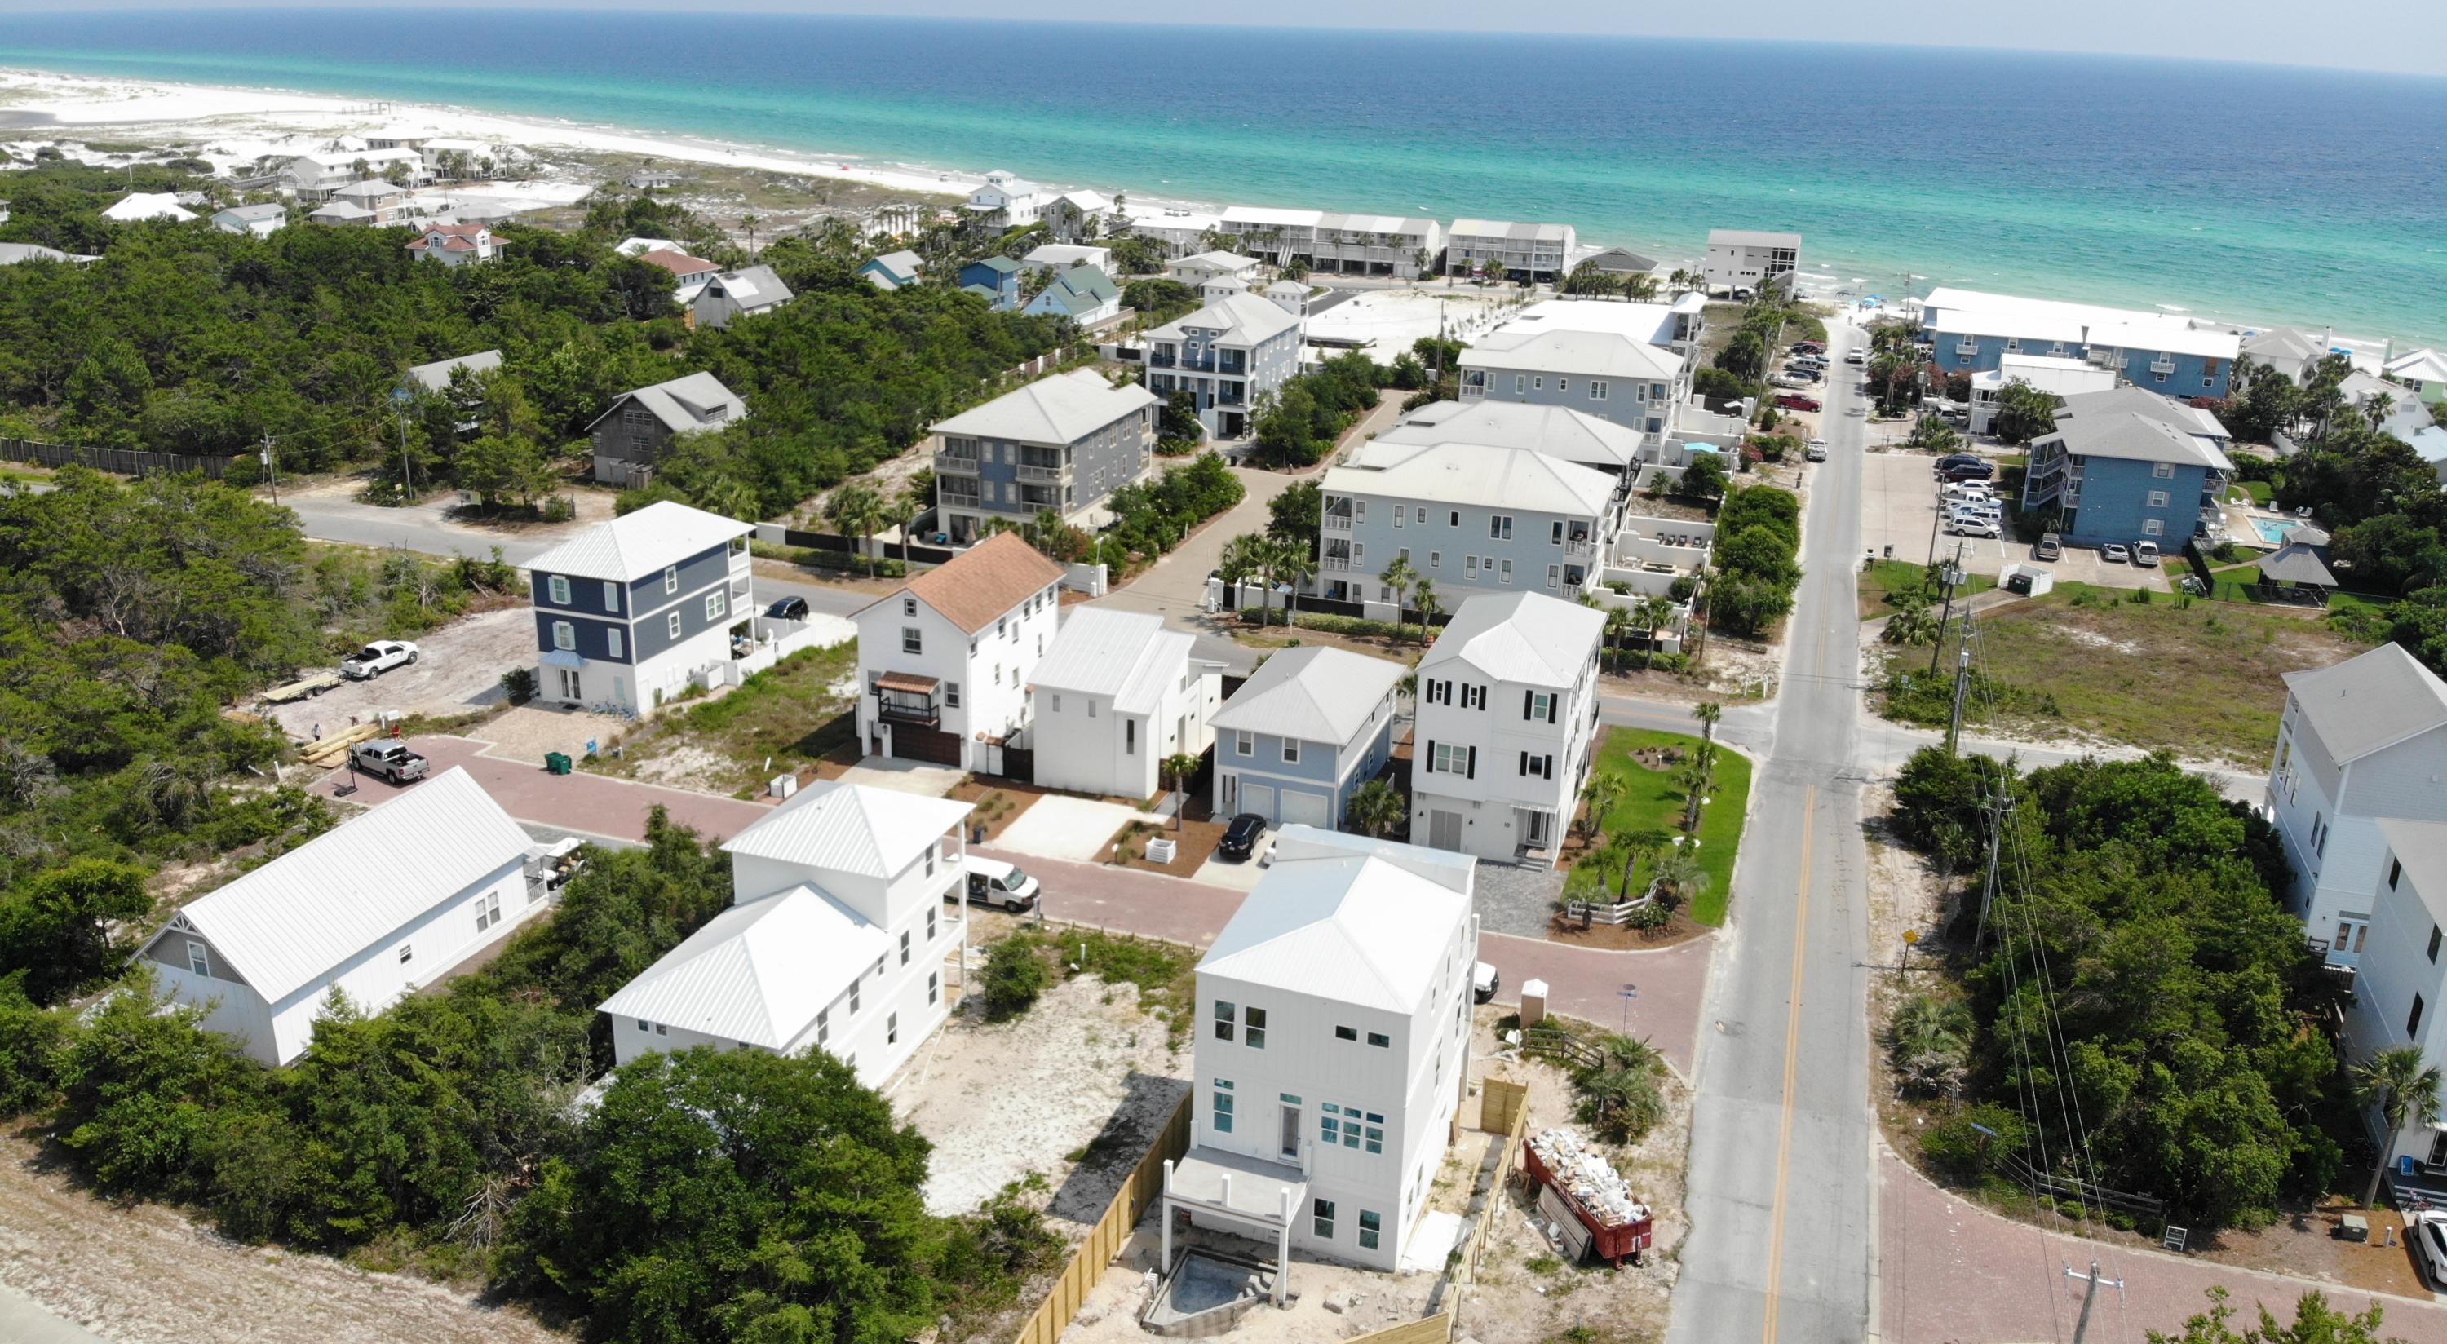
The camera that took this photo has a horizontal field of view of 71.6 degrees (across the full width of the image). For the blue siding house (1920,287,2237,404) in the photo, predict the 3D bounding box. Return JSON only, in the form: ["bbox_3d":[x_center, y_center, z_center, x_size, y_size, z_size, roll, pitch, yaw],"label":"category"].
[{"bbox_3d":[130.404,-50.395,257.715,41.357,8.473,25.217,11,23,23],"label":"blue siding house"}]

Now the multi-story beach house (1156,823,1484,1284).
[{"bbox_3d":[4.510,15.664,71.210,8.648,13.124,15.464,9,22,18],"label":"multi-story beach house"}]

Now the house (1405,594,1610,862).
[{"bbox_3d":[17.718,2.501,104.814,9.078,13.819,14.626,8,22,17],"label":"house"}]

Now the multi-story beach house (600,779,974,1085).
[{"bbox_3d":[-20.496,13.250,83.305,9.304,12.670,18.875,8,22,17],"label":"multi-story beach house"}]

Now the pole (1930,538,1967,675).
[{"bbox_3d":[58.291,-4.947,136.557,1.700,12.286,0.900,8,22,17],"label":"pole"}]

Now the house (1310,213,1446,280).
[{"bbox_3d":[31.944,-87.983,349.635,22.500,11.170,12.000,8,22,17],"label":"house"}]

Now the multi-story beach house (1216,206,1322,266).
[{"bbox_3d":[10.966,-86.893,339.207,18.822,10.784,14.956,9,22,18],"label":"multi-story beach house"}]

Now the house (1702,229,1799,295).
[{"bbox_3d":[97.357,-75.107,313.325,16.000,11.630,12.500,8,22,16],"label":"house"}]

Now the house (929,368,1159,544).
[{"bbox_3d":[-16.832,-21.415,164.614,13.531,13.633,21.976,9,22,18],"label":"house"}]

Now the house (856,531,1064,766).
[{"bbox_3d":[-17.848,-1.847,115.894,8.877,12.205,14.727,8,22,17],"label":"house"}]

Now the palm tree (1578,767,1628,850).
[{"bbox_3d":[22.997,8.386,103.306,3.052,4.782,2.849,9,22,18],"label":"palm tree"}]

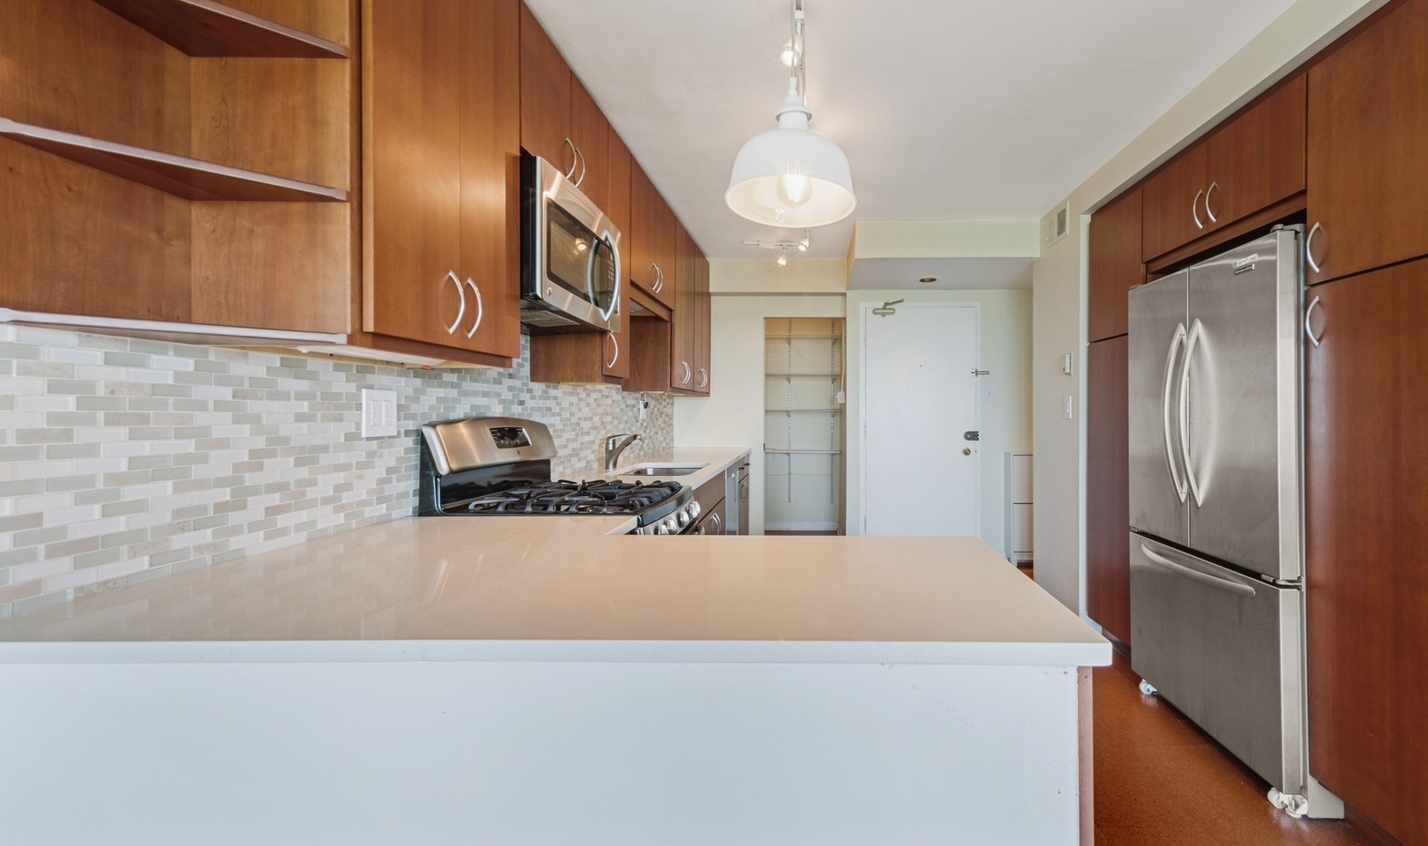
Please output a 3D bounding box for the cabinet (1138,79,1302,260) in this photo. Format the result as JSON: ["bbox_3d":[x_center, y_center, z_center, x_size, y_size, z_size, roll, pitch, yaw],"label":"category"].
[{"bbox_3d":[2.154,-0.888,2.197,0.590,0.347,0.919,0,1,10],"label":"cabinet"}]

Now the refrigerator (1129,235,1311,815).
[{"bbox_3d":[2.075,0.289,2.174,0.720,1.780,0.886,0,1,10],"label":"refrigerator"}]

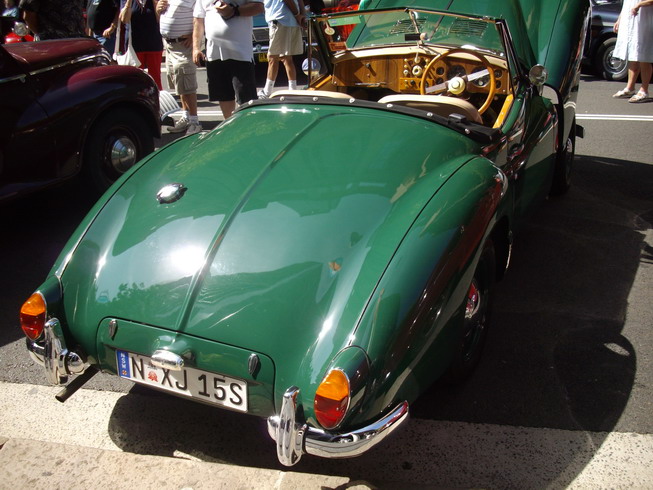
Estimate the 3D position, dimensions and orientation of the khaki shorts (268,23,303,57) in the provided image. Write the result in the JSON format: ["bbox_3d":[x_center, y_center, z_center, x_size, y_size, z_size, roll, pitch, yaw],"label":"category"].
[{"bbox_3d":[-0.506,-2.571,8.714,0.360,0.440,0.380,-13,25,-23],"label":"khaki shorts"}]

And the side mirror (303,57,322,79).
[{"bbox_3d":[-0.086,-1.036,4.080,0.107,0.110,0.055,0,24,7],"label":"side mirror"}]

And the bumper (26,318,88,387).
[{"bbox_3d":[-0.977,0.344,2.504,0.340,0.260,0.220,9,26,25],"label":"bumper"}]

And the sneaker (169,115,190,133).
[{"bbox_3d":[-1.455,-1.196,6.956,0.295,0.120,0.110,-17,27,-29],"label":"sneaker"}]

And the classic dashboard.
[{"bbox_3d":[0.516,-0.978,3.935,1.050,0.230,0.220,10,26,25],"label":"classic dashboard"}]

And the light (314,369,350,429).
[{"bbox_3d":[0.022,0.433,1.990,0.115,0.185,0.100,10,26,25],"label":"light"}]

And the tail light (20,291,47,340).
[{"bbox_3d":[-1.025,0.250,2.445,0.115,0.180,0.080,12,27,29],"label":"tail light"}]

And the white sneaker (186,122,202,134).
[{"bbox_3d":[-1.255,-1.065,6.638,0.110,0.120,0.295,7,25,20],"label":"white sneaker"}]

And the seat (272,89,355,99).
[{"bbox_3d":[0.037,-0.559,3.782,0.500,0.640,0.620,9,26,25],"label":"seat"}]

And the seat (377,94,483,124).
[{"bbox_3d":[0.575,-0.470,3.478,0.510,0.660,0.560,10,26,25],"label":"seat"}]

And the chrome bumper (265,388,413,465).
[{"bbox_3d":[0.028,0.499,2.077,0.360,0.285,0.330,10,26,25],"label":"chrome bumper"}]

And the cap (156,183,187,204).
[{"bbox_3d":[-0.603,-0.194,2.706,0.108,0.045,0.105,-1,41,29],"label":"cap"}]

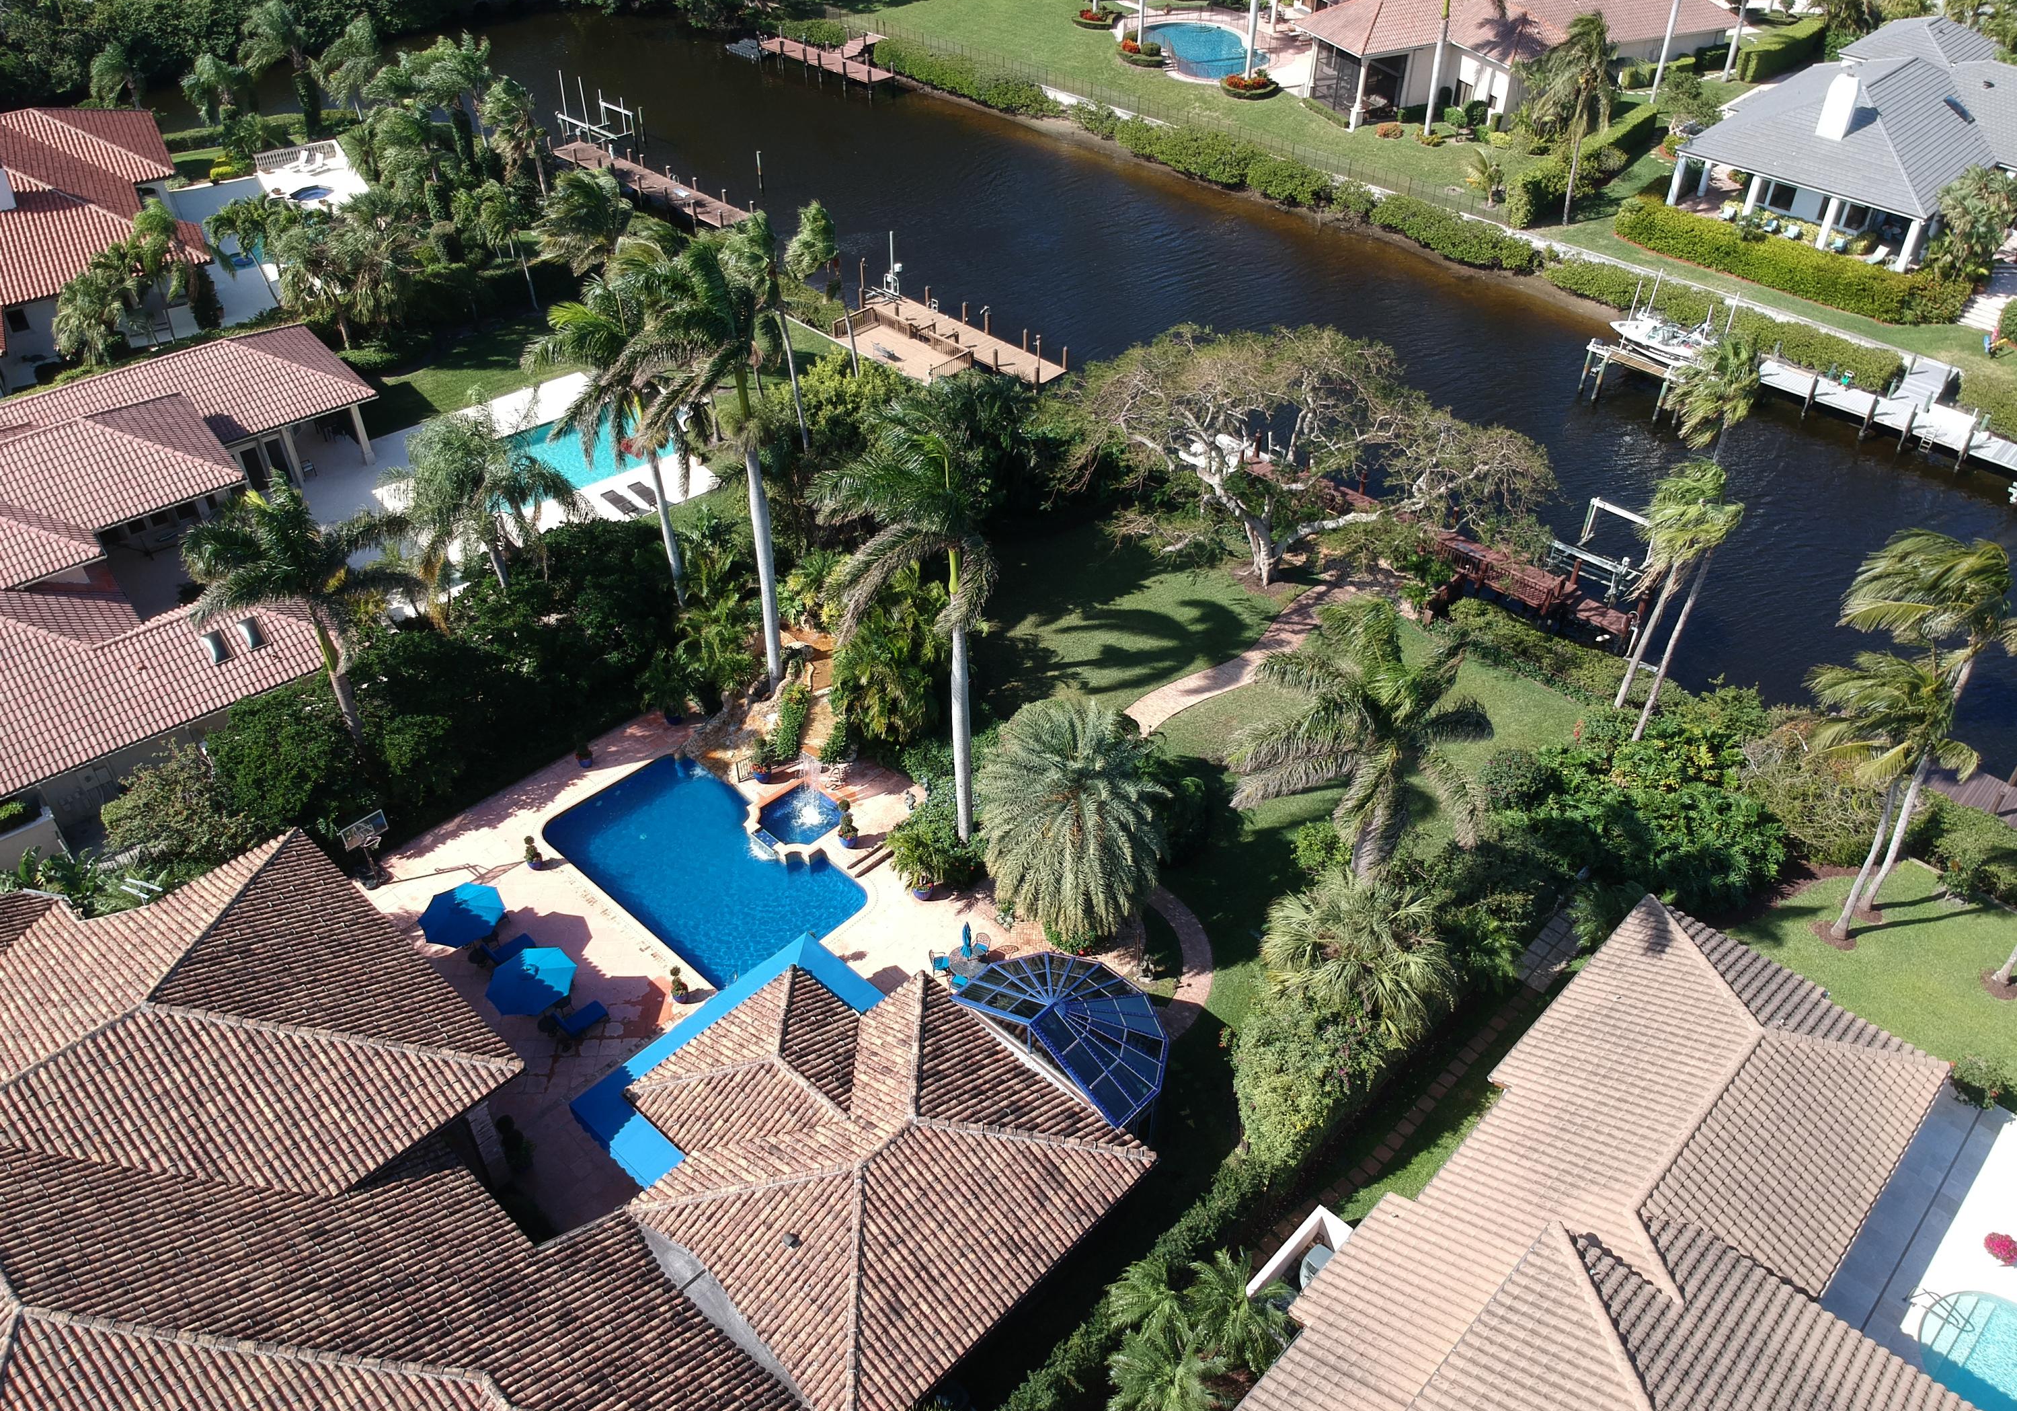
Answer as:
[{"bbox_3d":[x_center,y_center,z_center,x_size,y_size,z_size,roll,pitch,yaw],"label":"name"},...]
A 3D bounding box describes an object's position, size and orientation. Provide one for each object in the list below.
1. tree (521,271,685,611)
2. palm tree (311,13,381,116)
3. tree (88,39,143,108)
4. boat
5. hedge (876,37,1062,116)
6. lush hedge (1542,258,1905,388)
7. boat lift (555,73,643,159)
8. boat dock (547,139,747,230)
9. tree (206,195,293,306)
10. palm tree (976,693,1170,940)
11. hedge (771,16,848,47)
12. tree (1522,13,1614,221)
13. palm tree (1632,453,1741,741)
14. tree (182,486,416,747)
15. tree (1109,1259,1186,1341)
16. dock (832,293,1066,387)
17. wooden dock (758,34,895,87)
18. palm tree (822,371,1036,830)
[{"bbox_3d":[-14.412,-9.313,55.049,6.200,15.230,5.600,0,39,0],"label":"tree"},{"bbox_3d":[-48.053,-46.527,107.018,5.270,7.750,4.600,0,39,0],"label":"palm tree"},{"bbox_3d":[-62.371,-43.046,103.048,4.040,7.370,4.000,0,39,0],"label":"tree"},{"bbox_3d":[33.528,-18.680,75.023,2.200,1.600,5.900,-32,50,-33],"label":"boat"},{"bbox_3d":[-3.771,-52.005,120.798,2.800,2.000,21.600,-30,48,-32],"label":"hedge"},{"bbox_3d":[39.321,-21.705,81.253,19.680,1.700,3.000,32,49,31],"label":"lush hedge"},{"bbox_3d":[-27.784,-40.848,100.317,6.000,4.800,4.200,32,49,31],"label":"boat lift"},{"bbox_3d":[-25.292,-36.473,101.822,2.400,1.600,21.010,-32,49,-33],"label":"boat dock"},{"bbox_3d":[-42.088,-25.102,81.351,4.500,6.300,4.000,0,39,0],"label":"tree"},{"bbox_3d":[2.069,3.542,45.188,5.900,6.900,5.900,1,40,0],"label":"palm tree"},{"bbox_3d":[-17.406,-59.054,127.542,7.000,2.400,2.400,30,48,32],"label":"hedge"},{"bbox_3d":[34.176,-35.505,88.955,5.600,12.400,5.200,0,39,0],"label":"tree"},{"bbox_3d":[22.787,-3.813,51.411,3.800,10.800,3.600,0,39,0],"label":"palm tree"},{"bbox_3d":[-22.807,-1.835,49.023,7.000,11.000,6.800,0,39,0],"label":"tree"},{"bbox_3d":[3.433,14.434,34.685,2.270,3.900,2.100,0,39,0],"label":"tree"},{"bbox_3d":[-3.776,-19.112,77.086,13.100,2.000,6.200,32,49,31],"label":"dock"},{"bbox_3d":[-12.675,-52.168,116.362,13.400,2.100,7.400,32,49,31],"label":"wooden dock"},{"bbox_3d":[-2.186,-1.507,44.353,6.200,15.600,6.000,1,40,0],"label":"palm tree"}]

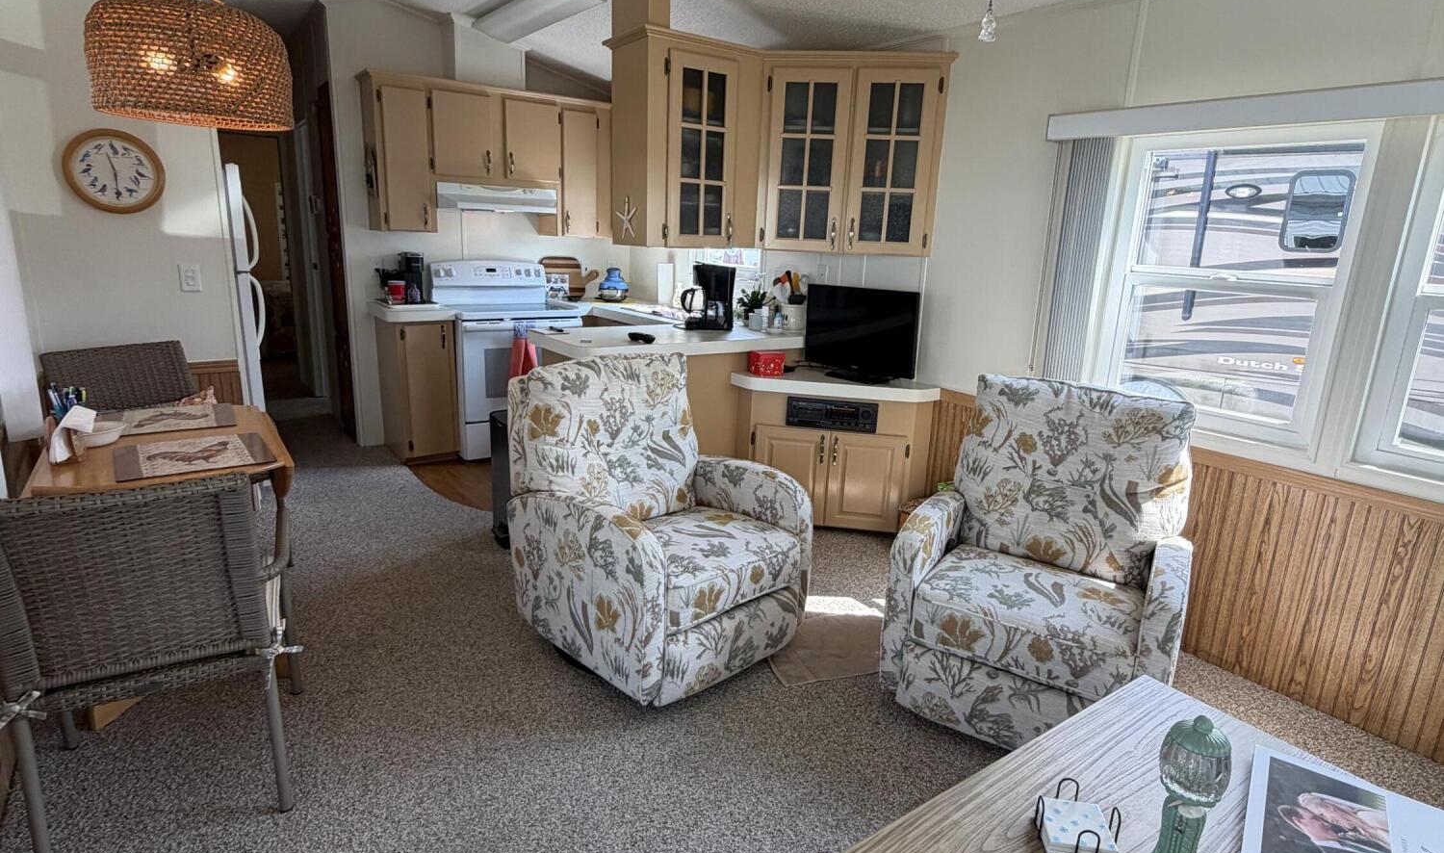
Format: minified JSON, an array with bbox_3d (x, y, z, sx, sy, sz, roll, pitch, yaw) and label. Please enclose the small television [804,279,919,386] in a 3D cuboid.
[{"bbox_3d":[0.659,-0.447,3.740,0.620,0.420,0.180,15,19,43],"label":"small television"}]

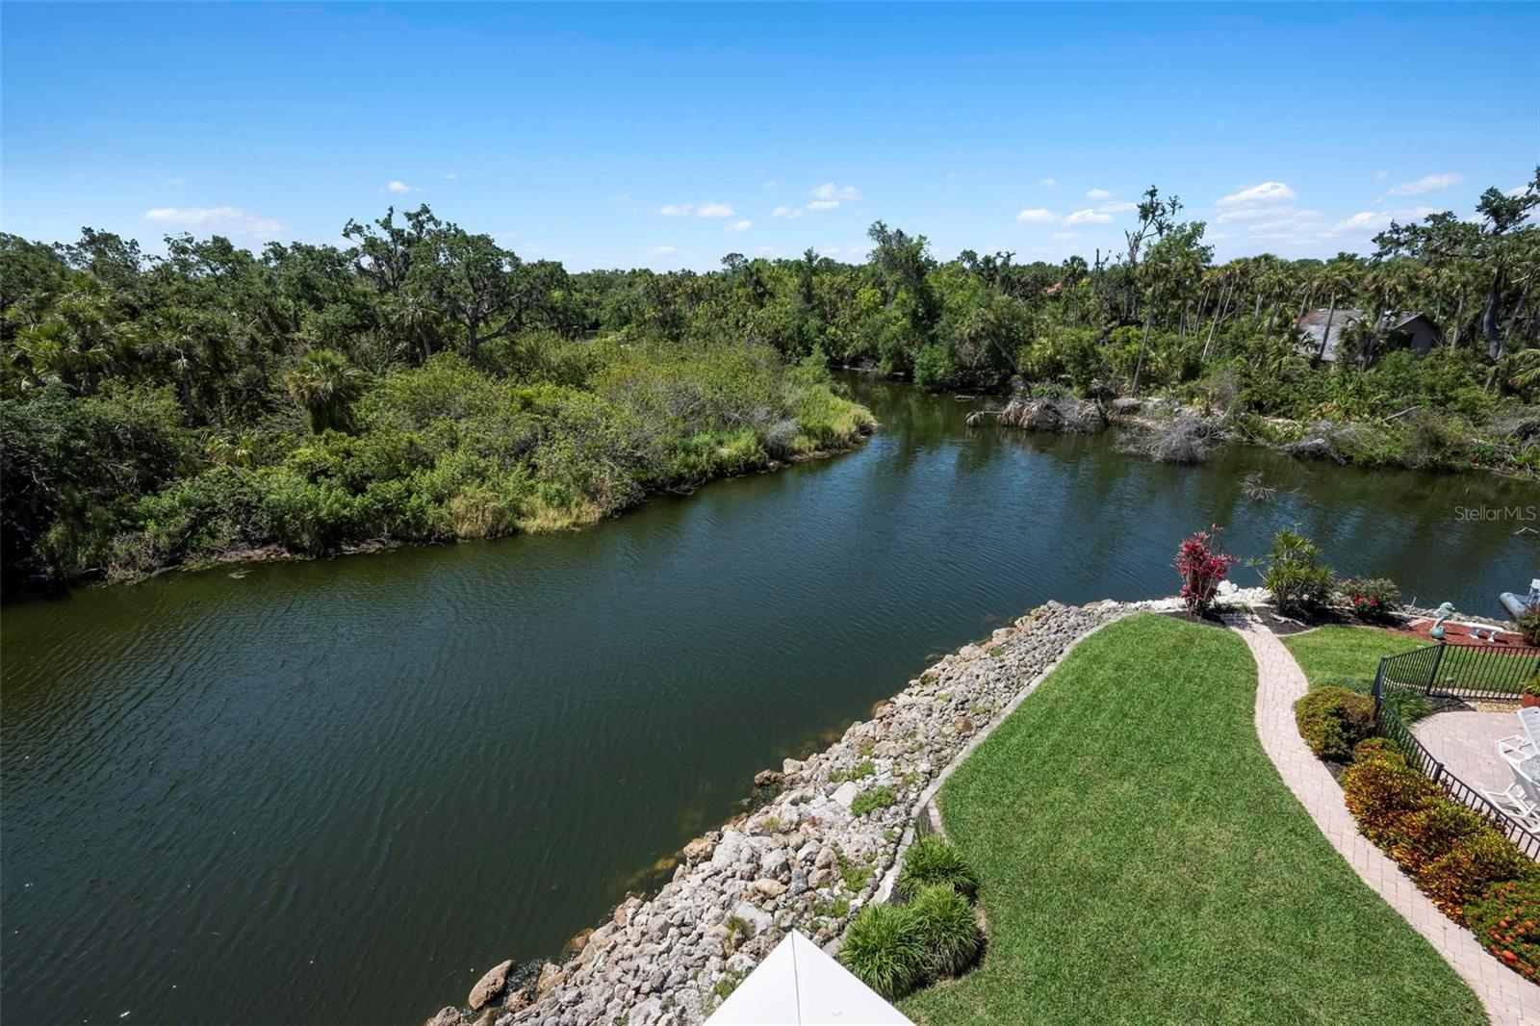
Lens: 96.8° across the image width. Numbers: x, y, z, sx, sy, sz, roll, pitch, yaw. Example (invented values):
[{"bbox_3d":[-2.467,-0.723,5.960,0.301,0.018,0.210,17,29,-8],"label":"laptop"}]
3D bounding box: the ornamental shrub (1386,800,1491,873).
[{"bbox_3d":[10.200,4.970,10.500,1.050,0.850,1.050,-1,19,0],"label":"ornamental shrub"}]

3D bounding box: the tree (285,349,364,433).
[{"bbox_3d":[-23.419,-5.764,36.964,4.100,6.000,4.000,-1,19,0],"label":"tree"}]

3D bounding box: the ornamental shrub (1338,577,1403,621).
[{"bbox_3d":[15.760,2.270,18.000,1.250,1.000,1.100,-1,19,0],"label":"ornamental shrub"}]

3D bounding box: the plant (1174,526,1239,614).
[{"bbox_3d":[11.600,1.500,18.150,1.400,2.400,1.350,-1,19,0],"label":"plant"}]

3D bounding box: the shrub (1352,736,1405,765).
[{"bbox_3d":[10.850,4.410,12.200,0.780,0.750,0.750,-1,19,0],"label":"shrub"}]

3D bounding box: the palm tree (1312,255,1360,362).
[{"bbox_3d":[39.769,-13.318,49.606,3.400,10.000,3.300,-1,19,0],"label":"palm tree"}]

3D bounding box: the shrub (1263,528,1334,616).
[{"bbox_3d":[13.920,1.560,18.100,1.500,2.300,1.400,-1,19,0],"label":"shrub"}]

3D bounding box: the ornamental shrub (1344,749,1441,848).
[{"bbox_3d":[10.030,4.580,11.080,1.000,1.050,1.200,-1,19,0],"label":"ornamental shrub"}]

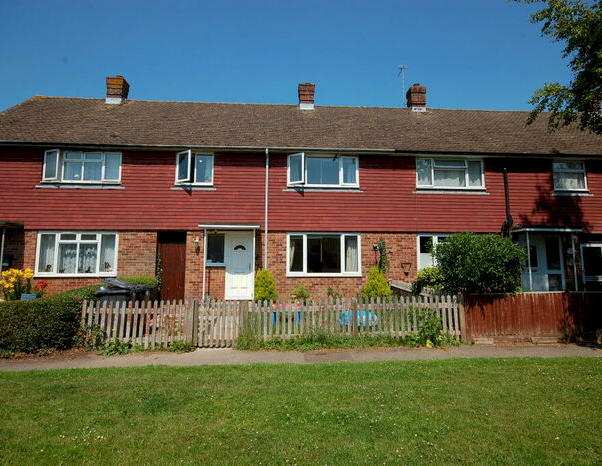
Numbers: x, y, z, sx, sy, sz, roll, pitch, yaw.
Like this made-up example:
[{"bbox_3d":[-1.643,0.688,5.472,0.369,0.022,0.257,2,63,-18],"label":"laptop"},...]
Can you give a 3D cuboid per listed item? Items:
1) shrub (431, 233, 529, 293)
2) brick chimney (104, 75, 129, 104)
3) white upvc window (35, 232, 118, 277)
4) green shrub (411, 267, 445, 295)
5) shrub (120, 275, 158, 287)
[{"bbox_3d":[4.699,1.117,9.683,2.240,2.225,1.900,0,-7,-4],"label":"shrub"},{"bbox_3d":[-7.263,-5.541,14.627,0.620,1.270,0.640,0,-7,-4],"label":"brick chimney"},{"bbox_3d":[-6.695,0.653,11.082,2.350,1.340,0.120,0,-7,-4],"label":"white upvc window"},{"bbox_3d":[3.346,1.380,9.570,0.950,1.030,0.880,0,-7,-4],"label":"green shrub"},{"bbox_3d":[-4.493,1.544,10.094,1.000,0.780,0.800,0,-7,-4],"label":"shrub"}]

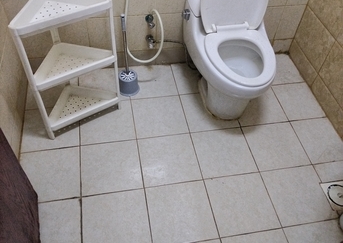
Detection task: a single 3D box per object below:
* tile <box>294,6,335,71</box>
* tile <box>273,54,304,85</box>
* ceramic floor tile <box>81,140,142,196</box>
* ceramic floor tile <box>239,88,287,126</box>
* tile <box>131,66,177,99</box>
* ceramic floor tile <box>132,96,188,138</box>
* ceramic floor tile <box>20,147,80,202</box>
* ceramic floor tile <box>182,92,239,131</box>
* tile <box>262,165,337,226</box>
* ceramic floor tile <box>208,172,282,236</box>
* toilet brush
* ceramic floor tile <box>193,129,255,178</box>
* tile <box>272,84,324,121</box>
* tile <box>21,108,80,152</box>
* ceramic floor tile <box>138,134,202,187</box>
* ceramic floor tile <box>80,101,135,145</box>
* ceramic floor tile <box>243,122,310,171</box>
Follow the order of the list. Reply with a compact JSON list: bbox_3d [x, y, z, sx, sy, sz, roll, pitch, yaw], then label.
[{"bbox_3d":[0.870,-0.498,2.095,0.010,0.250,0.370,-6,50,-9],"label":"tile"},{"bbox_3d":[0.728,-0.349,2.313,0.248,0.010,0.281,-6,50,-9],"label":"tile"},{"bbox_3d":[-0.309,0.231,1.751,0.297,0.010,0.302,-6,50,-9],"label":"ceramic floor tile"},{"bbox_3d":[0.519,-0.091,2.088,0.297,0.010,0.297,-6,50,-9],"label":"ceramic floor tile"},{"bbox_3d":[-0.128,-0.253,2.174,0.297,0.010,0.282,-6,50,-9],"label":"tile"},{"bbox_3d":[-0.068,-0.027,1.978,0.300,0.010,0.300,-6,50,-9],"label":"ceramic floor tile"},{"bbox_3d":[-0.603,0.263,1.703,0.297,0.010,0.302,-6,50,-9],"label":"ceramic floor tile"},{"bbox_3d":[0.225,-0.059,2.038,0.297,0.010,0.297,-6,50,-9],"label":"ceramic floor tile"},{"bbox_3d":[0.632,0.365,1.704,0.297,0.010,0.297,-6,50,-9],"label":"tile"},{"bbox_3d":[0.337,0.395,1.646,0.300,0.010,0.300,-6,50,-9],"label":"ceramic floor tile"},{"bbox_3d":[-0.238,-0.363,1.917,0.125,0.500,0.125,-6,50,-9],"label":"toilet brush"},{"bbox_3d":[0.277,0.165,1.846,0.297,0.010,0.302,-6,50,-9],"label":"ceramic floor tile"},{"bbox_3d":[0.783,-0.120,2.132,0.237,0.010,0.297,-6,50,-9],"label":"tile"},{"bbox_3d":[-0.655,0.038,1.883,0.300,0.010,0.300,-6,50,-9],"label":"tile"},{"bbox_3d":[-0.013,0.200,1.797,0.297,0.010,0.297,-6,50,-9],"label":"ceramic floor tile"},{"bbox_3d":[-0.364,0.004,1.939,0.297,0.010,0.297,-6,50,-9],"label":"ceramic floor tile"},{"bbox_3d":[0.574,0.135,1.883,0.300,0.010,0.300,-6,50,-9],"label":"ceramic floor tile"}]

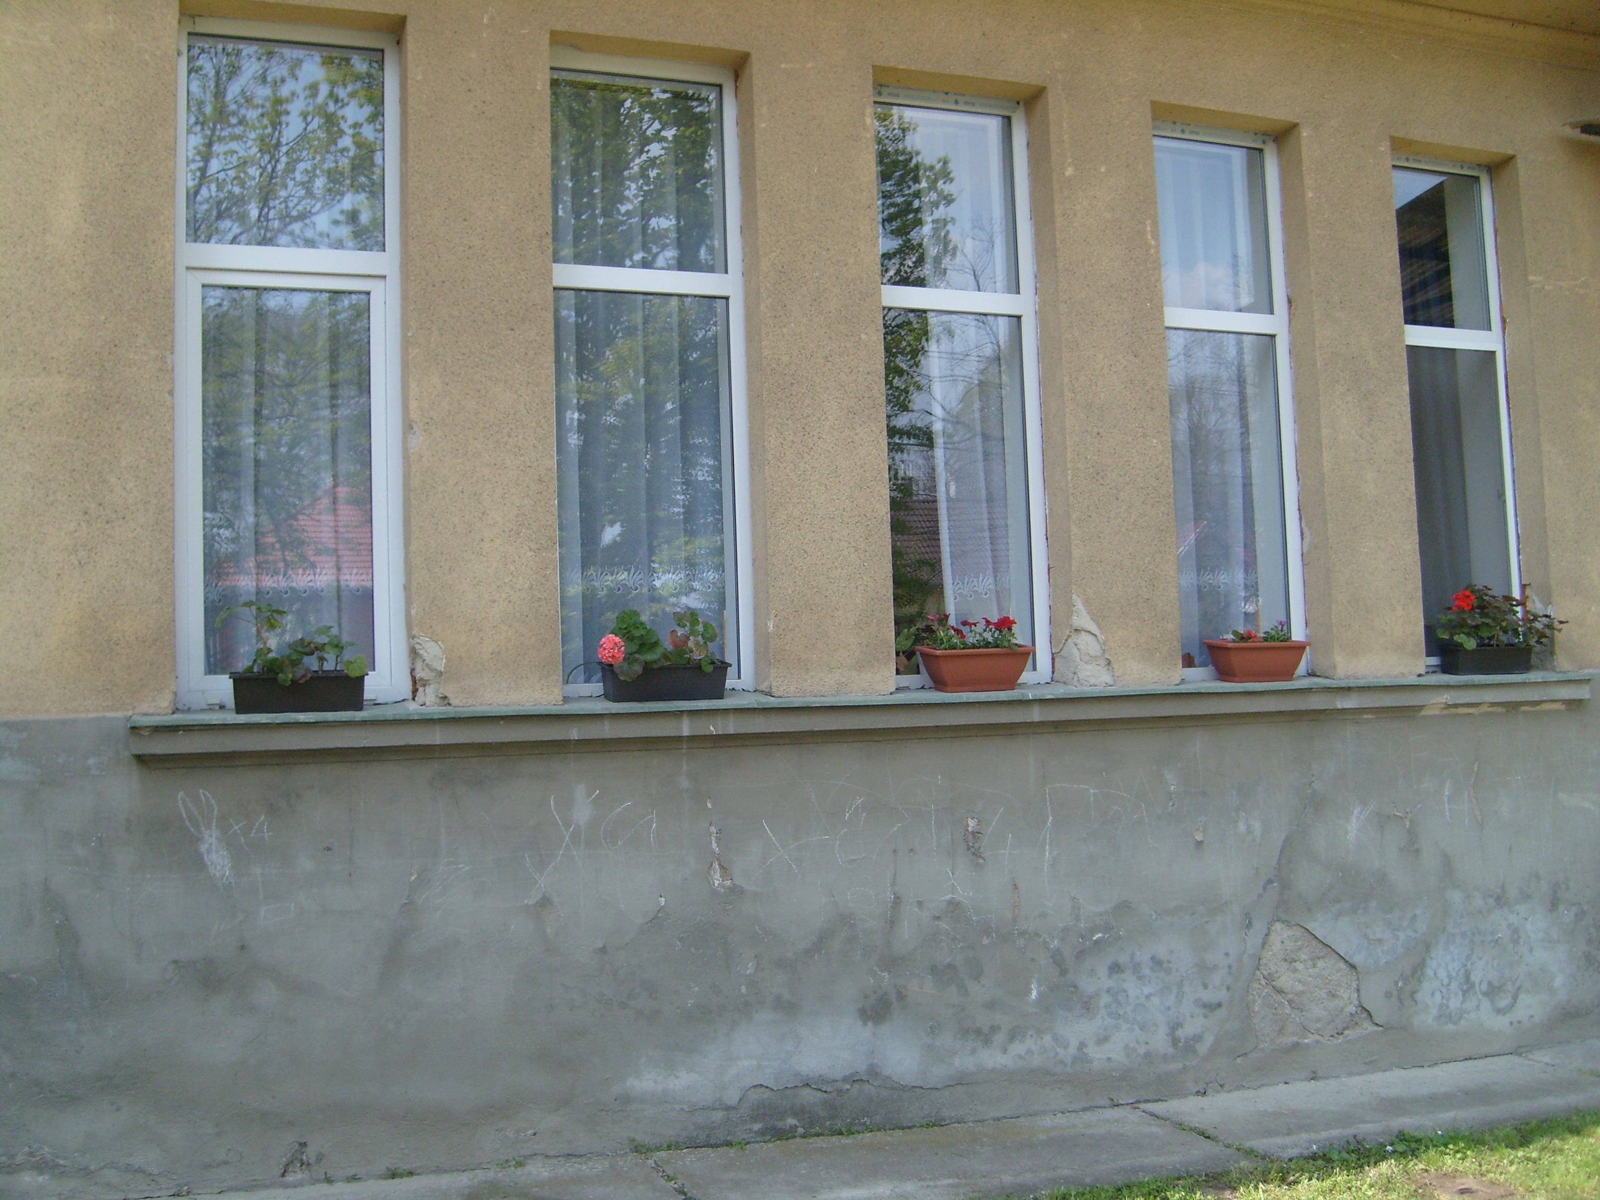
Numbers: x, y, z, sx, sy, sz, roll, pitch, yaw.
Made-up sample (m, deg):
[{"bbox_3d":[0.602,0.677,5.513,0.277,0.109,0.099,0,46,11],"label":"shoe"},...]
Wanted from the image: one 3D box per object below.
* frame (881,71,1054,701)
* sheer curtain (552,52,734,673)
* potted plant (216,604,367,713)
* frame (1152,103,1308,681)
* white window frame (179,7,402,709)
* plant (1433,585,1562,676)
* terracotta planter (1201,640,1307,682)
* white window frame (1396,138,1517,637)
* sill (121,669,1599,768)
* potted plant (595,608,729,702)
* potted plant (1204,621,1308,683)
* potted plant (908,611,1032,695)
[{"bbox_3d":[0.580,-0.824,6.201,0.742,2.308,0.080,0,-4,-21],"label":"frame"},{"bbox_3d":[-0.601,-0.818,5.931,0.780,2.270,0.100,0,-4,-21],"label":"sheer curtain"},{"bbox_3d":[-1.603,0.179,5.115,0.460,0.363,0.200,0,-4,-21],"label":"potted plant"},{"bbox_3d":[1.704,-0.829,6.642,0.740,2.308,0.080,0,-4,-21],"label":"frame"},{"bbox_3d":[-1.682,-0.797,5.334,0.737,2.308,0.080,0,-4,-21],"label":"white window frame"},{"bbox_3d":[2.953,0.126,6.903,0.600,0.390,0.230,0,-4,-21],"label":"plant"},{"bbox_3d":[1.816,0.246,6.429,0.385,0.166,0.200,0,-4,-21],"label":"terracotta planter"},{"bbox_3d":[2.814,-0.831,7.098,0.742,2.308,0.080,0,-4,-21],"label":"white window frame"},{"bbox_3d":[0.672,0.404,5.952,5.725,0.185,0.269,0,-4,-21],"label":"sill"},{"bbox_3d":[-0.478,0.188,5.545,0.470,0.325,0.200,0,-4,-21],"label":"potted plant"},{"bbox_3d":[1.815,0.205,6.432,0.385,0.248,0.200,0,-4,-21],"label":"potted plant"},{"bbox_3d":[0.644,0.194,5.974,0.415,0.293,0.200,0,-4,-21],"label":"potted plant"}]

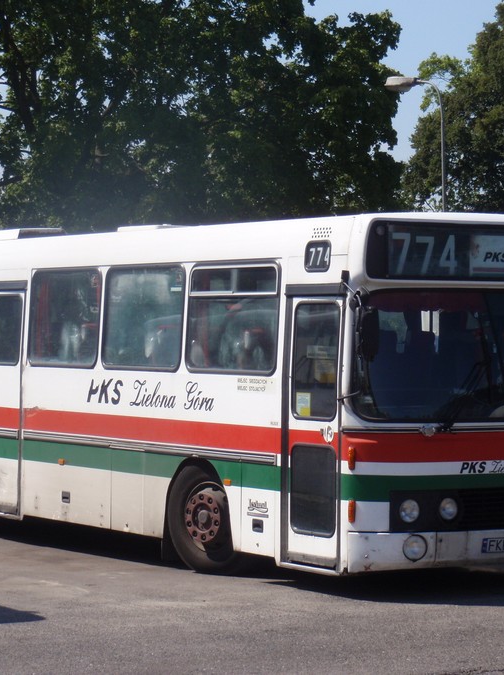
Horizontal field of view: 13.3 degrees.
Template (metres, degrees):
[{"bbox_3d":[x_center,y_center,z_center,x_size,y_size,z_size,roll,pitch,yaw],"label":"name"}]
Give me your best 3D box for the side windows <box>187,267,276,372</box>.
[{"bbox_3d":[-0.153,-0.151,17.438,0.050,0.899,1.381,1,0,-32],"label":"side windows"}]

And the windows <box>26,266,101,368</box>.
[{"bbox_3d":[-1.725,-0.180,19.929,0.050,0.913,1.393,1,0,-32],"label":"windows"}]

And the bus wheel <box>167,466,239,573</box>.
[{"bbox_3d":[-0.270,1.482,17.920,0.960,0.960,0.290,1,0,44],"label":"bus wheel"}]

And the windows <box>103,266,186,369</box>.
[{"bbox_3d":[-0.937,-0.171,18.680,0.050,0.912,1.409,1,0,-32],"label":"windows"}]

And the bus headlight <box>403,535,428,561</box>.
[{"bbox_3d":[1.199,1.562,16.044,0.195,0.195,0.090,1,0,-24],"label":"bus headlight"}]

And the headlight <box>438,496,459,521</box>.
[{"bbox_3d":[1.459,1.286,16.182,0.175,0.175,0.090,1,0,-32],"label":"headlight"}]

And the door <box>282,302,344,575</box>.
[{"bbox_3d":[0.487,0.719,16.440,0.080,2.092,0.811,1,0,-32],"label":"door"}]

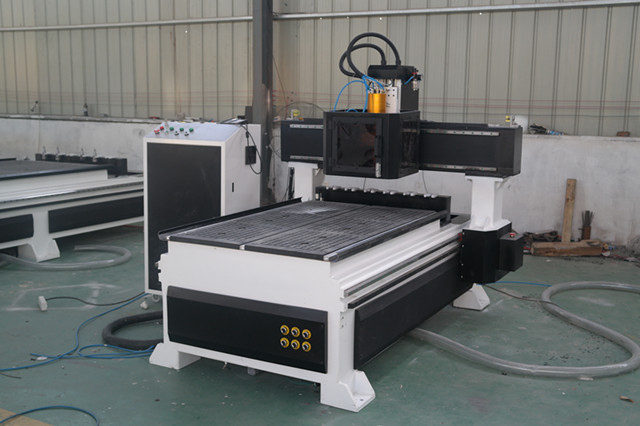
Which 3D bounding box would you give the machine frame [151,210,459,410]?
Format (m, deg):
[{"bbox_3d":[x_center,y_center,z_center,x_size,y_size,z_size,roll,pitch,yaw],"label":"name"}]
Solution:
[{"bbox_3d":[0.140,0.373,4.698,1.262,0.717,2.101,6,11,29],"label":"machine frame"}]

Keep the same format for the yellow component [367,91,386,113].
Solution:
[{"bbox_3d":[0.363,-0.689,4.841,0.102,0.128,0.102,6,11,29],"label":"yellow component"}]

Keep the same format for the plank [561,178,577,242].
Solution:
[{"bbox_3d":[2.396,-0.009,7.359,0.087,0.638,0.030,5,4,21],"label":"plank"}]

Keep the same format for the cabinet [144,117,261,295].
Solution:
[{"bbox_3d":[-0.806,0.009,5.269,0.646,1.236,0.447,5,10,25],"label":"cabinet"}]

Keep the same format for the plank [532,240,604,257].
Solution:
[{"bbox_3d":[2.254,0.329,6.981,0.648,0.090,0.160,0,9,-3],"label":"plank"}]

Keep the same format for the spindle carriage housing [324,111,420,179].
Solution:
[{"bbox_3d":[0.340,-0.454,4.931,0.513,0.393,0.350,6,11,29],"label":"spindle carriage housing"}]

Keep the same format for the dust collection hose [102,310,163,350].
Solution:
[{"bbox_3d":[-0.979,0.701,4.687,0.581,0.058,0.745,6,11,29],"label":"dust collection hose"}]

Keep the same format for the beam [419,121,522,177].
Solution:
[{"bbox_3d":[0.501,-0.463,5.224,1.703,0.293,0.182,6,11,29],"label":"beam"}]

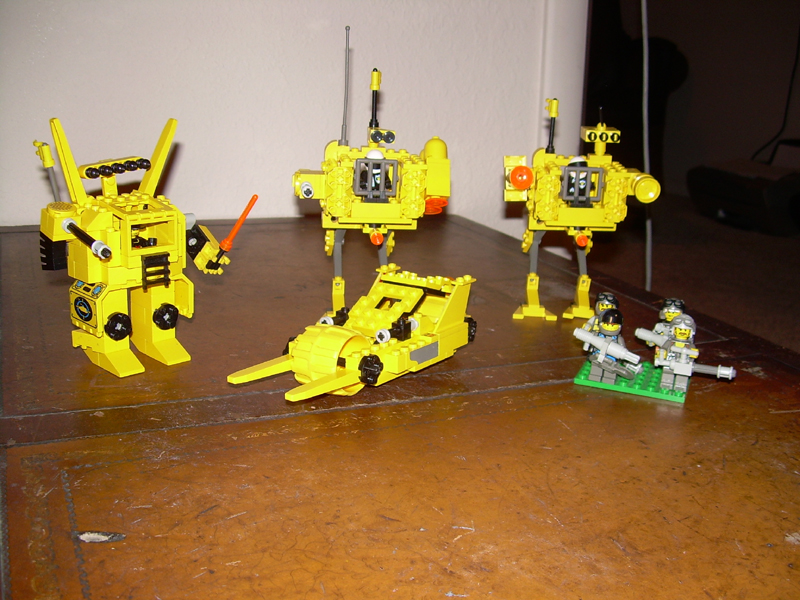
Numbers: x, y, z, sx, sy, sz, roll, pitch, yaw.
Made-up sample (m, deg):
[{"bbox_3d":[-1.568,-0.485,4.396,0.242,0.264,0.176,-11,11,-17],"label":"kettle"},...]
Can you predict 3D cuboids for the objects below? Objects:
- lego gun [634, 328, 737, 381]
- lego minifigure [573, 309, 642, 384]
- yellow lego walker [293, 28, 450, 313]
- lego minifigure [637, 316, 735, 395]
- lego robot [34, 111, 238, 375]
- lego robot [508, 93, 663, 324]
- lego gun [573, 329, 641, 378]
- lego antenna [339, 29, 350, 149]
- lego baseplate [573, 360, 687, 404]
[{"bbox_3d":[0.163,0.033,0.498,0.053,0.021,0.012,9,18,22],"label":"lego gun"},{"bbox_3d":[0.122,0.029,0.512,0.039,0.045,0.021,9,18,22],"label":"lego minifigure"},{"bbox_3d":[-0.018,-0.076,0.586,0.104,0.201,0.090,1,17,-4],"label":"yellow lego walker"},{"bbox_3d":[0.165,0.033,0.503,0.052,0.046,0.022,9,18,22],"label":"lego minifigure"},{"bbox_3d":[-0.155,-0.035,0.530,0.122,0.147,0.080,-14,23,-42],"label":"lego robot"},{"bbox_3d":[0.122,-0.062,0.626,0.101,0.158,0.092,1,17,-2],"label":"lego robot"},{"bbox_3d":[0.119,0.029,0.506,0.042,0.018,0.012,23,23,17],"label":"lego gun"},{"bbox_3d":[-0.036,-0.139,0.575,0.007,0.076,0.007,2,17,-4],"label":"lego antenna"},{"bbox_3d":[0.144,0.047,0.536,0.064,0.005,0.048,9,18,22],"label":"lego baseplate"}]

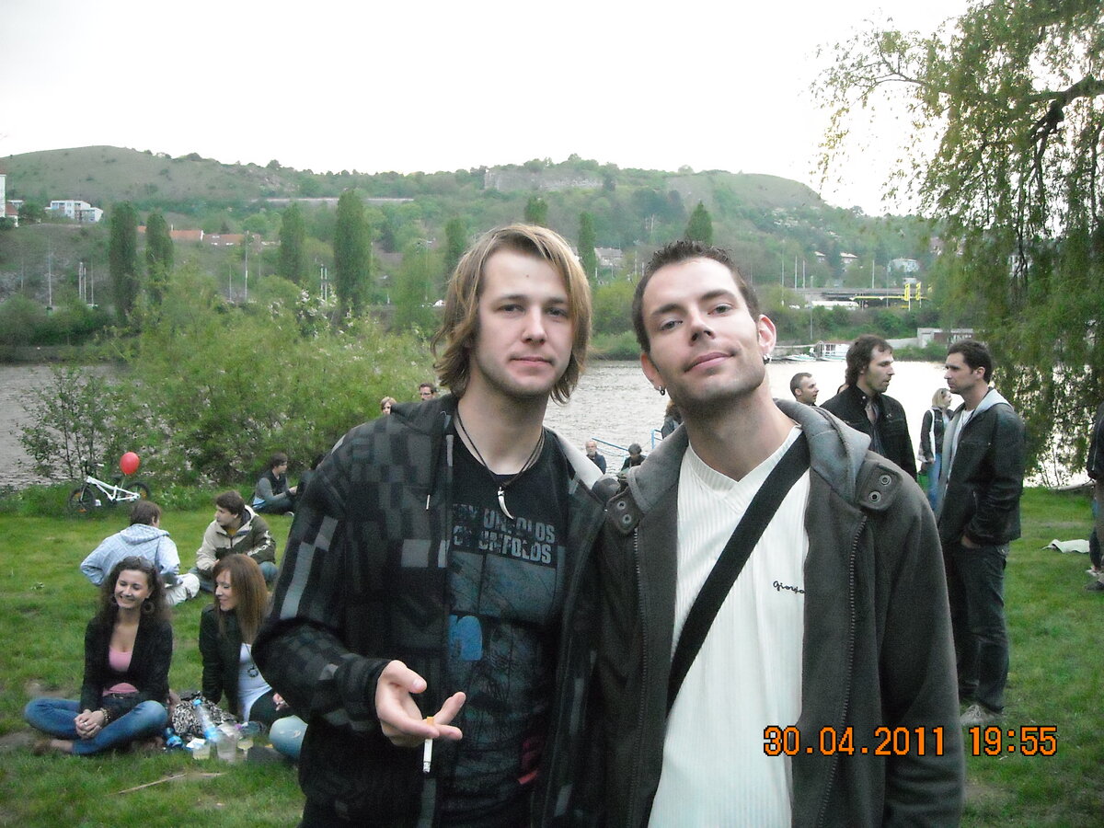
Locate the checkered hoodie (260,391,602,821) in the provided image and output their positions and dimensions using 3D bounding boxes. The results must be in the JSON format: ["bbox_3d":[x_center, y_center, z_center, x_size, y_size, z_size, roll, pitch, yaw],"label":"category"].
[{"bbox_3d":[-0.135,0.280,1.540,0.580,0.660,0.420,-1,4,-19],"label":"checkered hoodie"}]

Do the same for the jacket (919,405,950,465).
[{"bbox_3d":[4.420,0.243,12.800,0.460,0.620,0.290,-4,6,-43],"label":"jacket"}]

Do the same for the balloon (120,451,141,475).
[{"bbox_3d":[-6.497,0.758,17.200,0.305,0.360,0.305,9,4,0],"label":"balloon"}]

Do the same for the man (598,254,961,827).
[{"bbox_3d":[0.290,0.680,1.570,0.580,1.820,0.380,1,4,16],"label":"man"}]

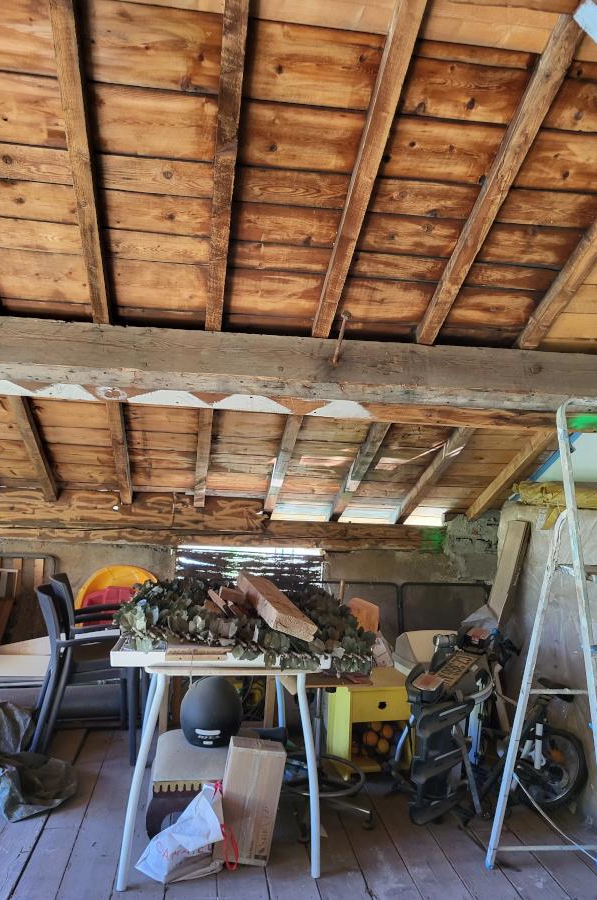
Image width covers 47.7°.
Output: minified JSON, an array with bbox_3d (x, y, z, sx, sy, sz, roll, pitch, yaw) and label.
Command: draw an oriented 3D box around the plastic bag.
[{"bbox_3d":[-0.428,1.373,2.450,0.310,0.280,0.200,3,-2,-9],"label":"plastic bag"}]

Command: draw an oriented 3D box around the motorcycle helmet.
[{"bbox_3d":[-0.374,1.107,2.870,0.258,0.270,0.320,2,-2,-5],"label":"motorcycle helmet"}]

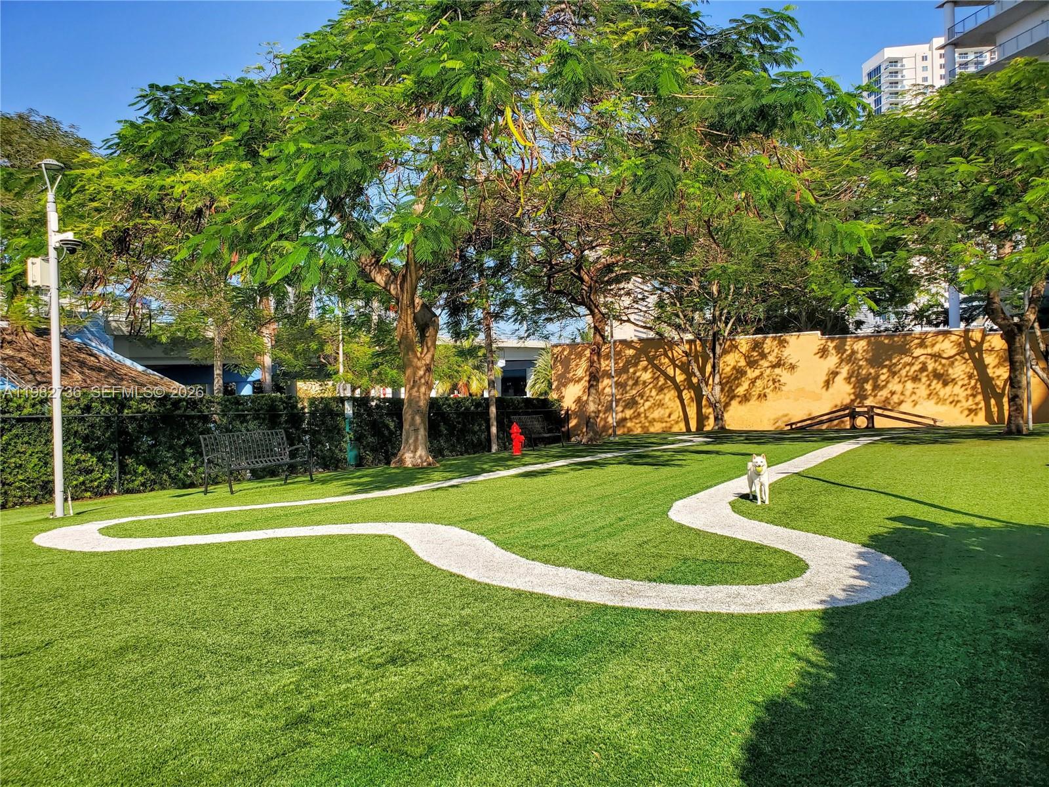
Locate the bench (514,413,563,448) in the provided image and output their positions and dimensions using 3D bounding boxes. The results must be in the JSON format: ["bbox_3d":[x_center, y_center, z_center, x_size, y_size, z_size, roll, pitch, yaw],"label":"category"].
[{"bbox_3d":[0.395,1.061,21.403,0.660,0.910,1.840,-2,-1,28],"label":"bench"}]

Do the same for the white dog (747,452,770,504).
[{"bbox_3d":[2.914,1.058,9.780,0.270,0.610,0.680,-1,-1,5],"label":"white dog"}]

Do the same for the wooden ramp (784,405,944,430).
[{"bbox_3d":[12.072,0.845,28.000,5.250,0.880,0.800,-1,-1,6],"label":"wooden ramp"}]

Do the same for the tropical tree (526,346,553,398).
[{"bbox_3d":[0.854,-0.226,33.500,1.700,3.700,1.700,-1,-1,0],"label":"tropical tree"}]

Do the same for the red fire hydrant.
[{"bbox_3d":[-0.168,1.094,19.050,0.340,0.790,0.360,-1,-1,-37],"label":"red fire hydrant"}]

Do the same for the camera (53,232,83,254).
[{"bbox_3d":[-5.684,-1.872,9.810,0.350,0.270,0.240,-2,-1,14],"label":"camera"}]

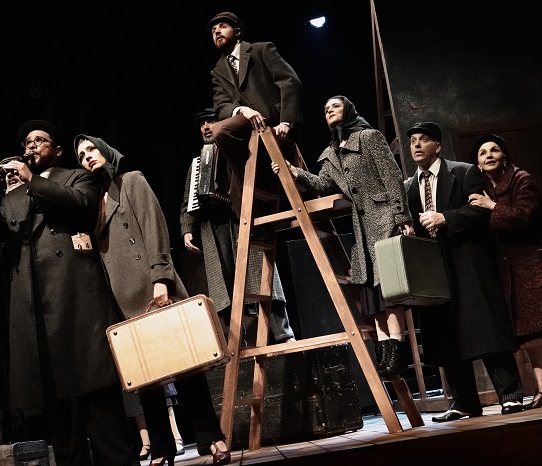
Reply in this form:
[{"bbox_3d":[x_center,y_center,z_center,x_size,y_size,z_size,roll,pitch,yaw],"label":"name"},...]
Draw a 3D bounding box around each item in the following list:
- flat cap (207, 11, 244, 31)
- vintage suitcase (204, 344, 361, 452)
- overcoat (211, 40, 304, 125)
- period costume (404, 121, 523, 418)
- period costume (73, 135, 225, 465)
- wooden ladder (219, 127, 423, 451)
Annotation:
[{"bbox_3d":[-0.276,-1.281,5.900,0.200,0.120,0.260,-17,-8,41],"label":"flat cap"},{"bbox_3d":[0.022,1.141,6.618,1.077,0.567,0.553,-9,-10,-3],"label":"vintage suitcase"},{"bbox_3d":[-0.080,-0.869,5.910,0.485,0.611,0.388,-16,-13,34],"label":"overcoat"},{"bbox_3d":[1.133,0.210,5.750,0.600,1.760,0.500,-16,-13,37],"label":"period costume"},{"bbox_3d":[-0.604,0.309,4.864,0.524,1.736,0.446,-17,-10,12],"label":"period costume"},{"bbox_3d":[0.143,0.292,5.635,1.106,1.824,0.446,-14,-11,23],"label":"wooden ladder"}]

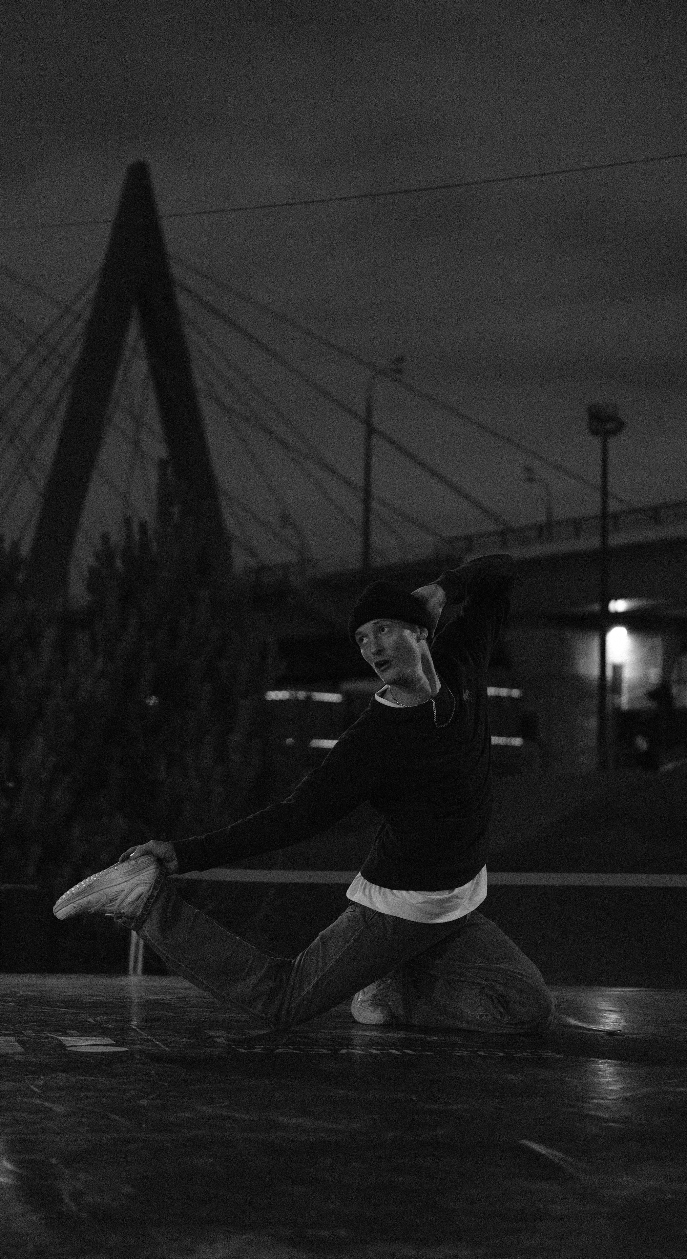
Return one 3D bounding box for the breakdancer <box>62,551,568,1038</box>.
[{"bbox_3d":[-0.096,0.403,6.450,1.190,1.170,0.650,2,-4,-10],"label":"breakdancer"}]

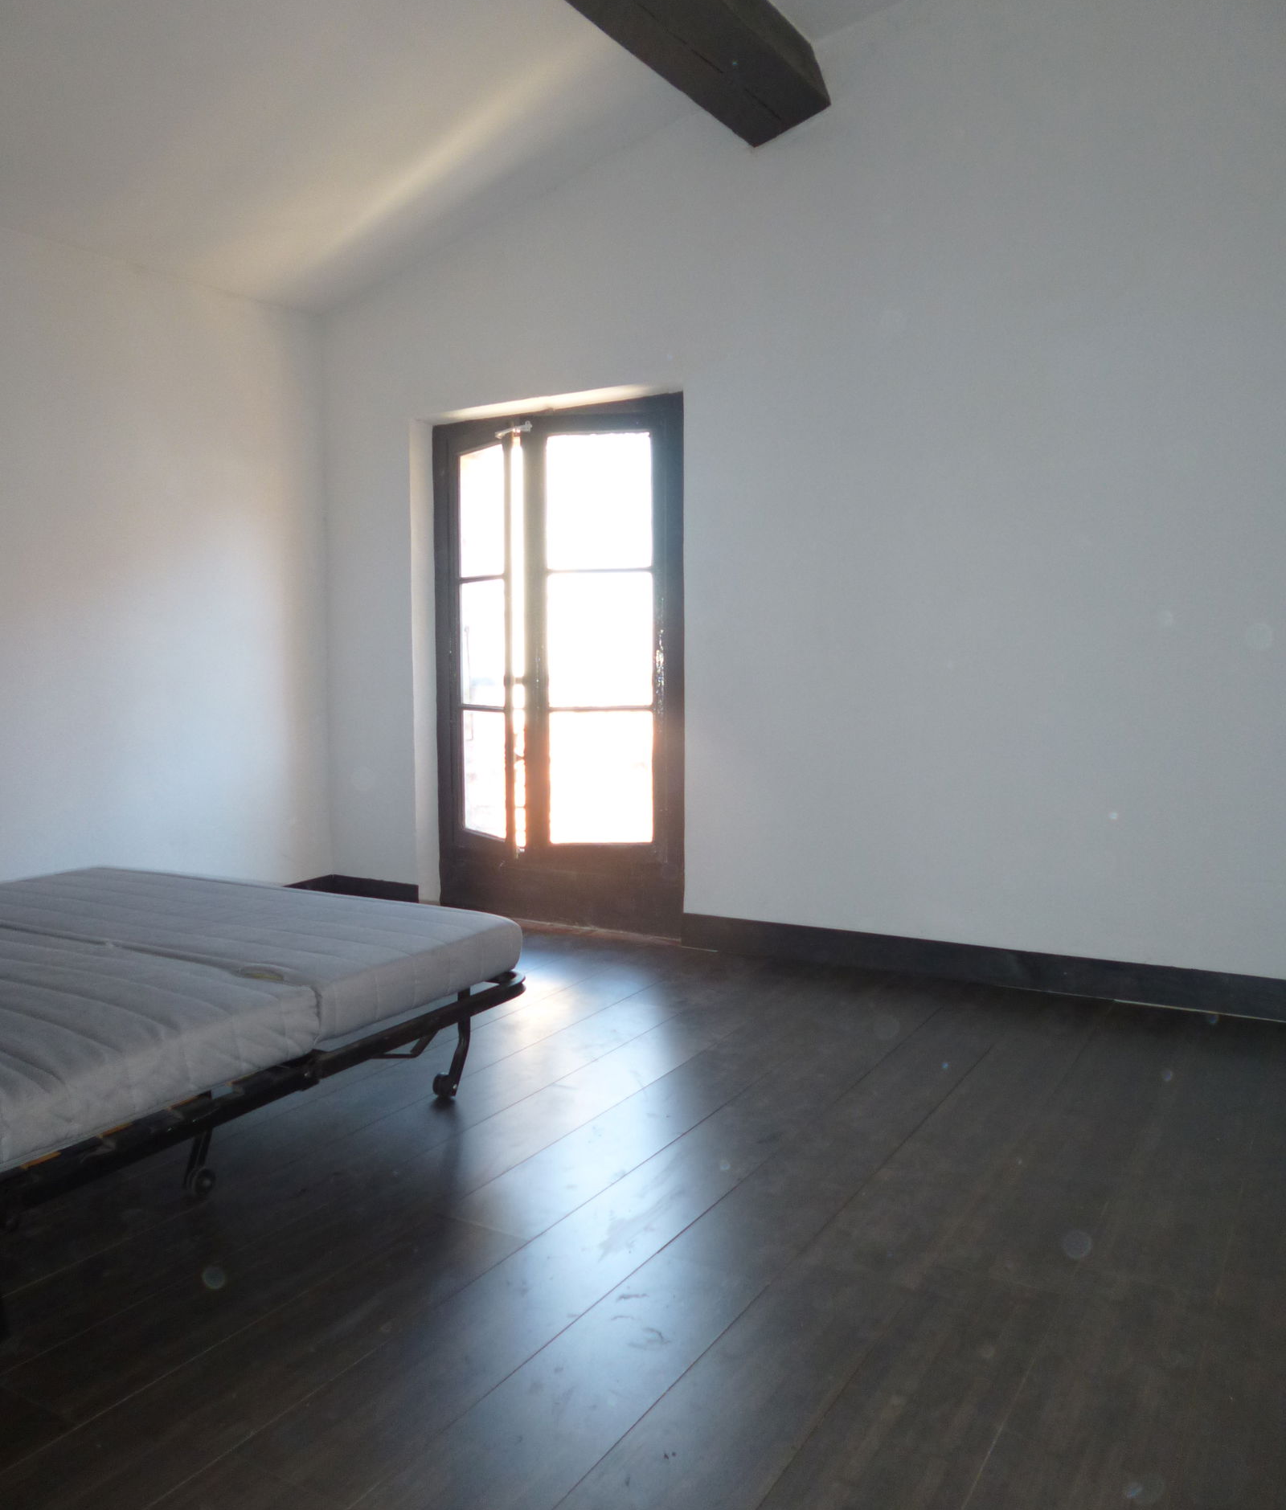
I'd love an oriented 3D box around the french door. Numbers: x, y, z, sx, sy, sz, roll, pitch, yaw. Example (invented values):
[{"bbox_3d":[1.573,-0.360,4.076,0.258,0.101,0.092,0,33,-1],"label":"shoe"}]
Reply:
[{"bbox_3d":[-0.370,-0.336,4.580,1.210,1.990,0.200,2,4,31],"label":"french door"}]

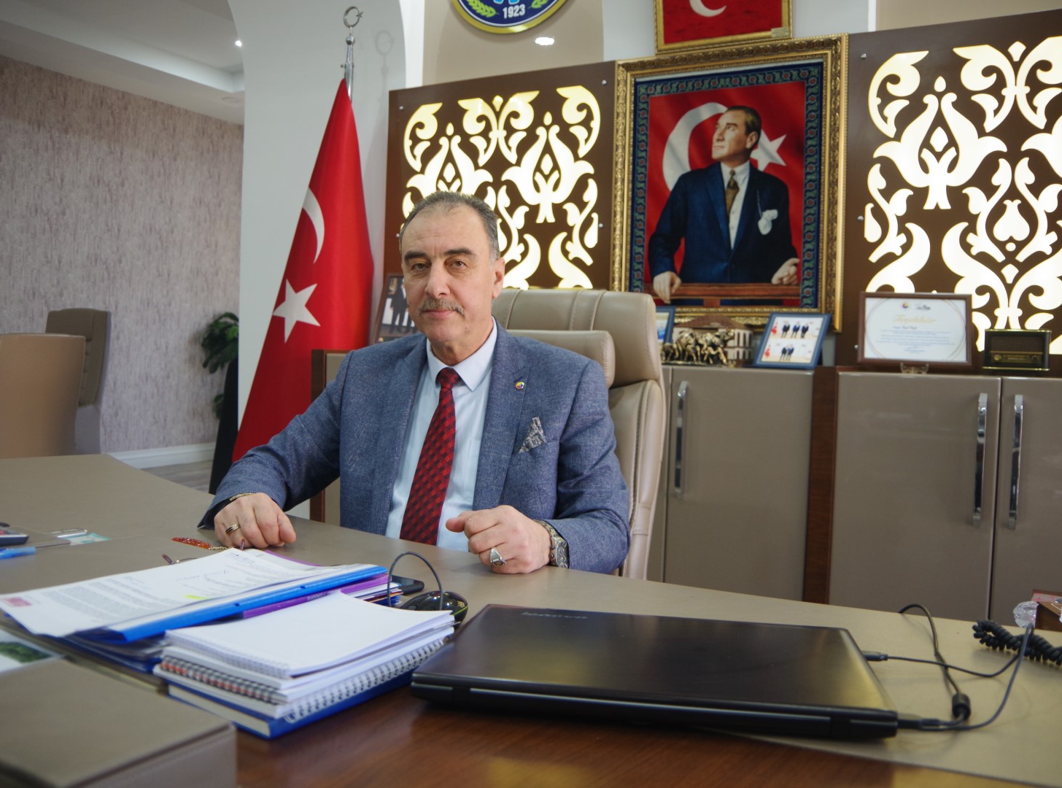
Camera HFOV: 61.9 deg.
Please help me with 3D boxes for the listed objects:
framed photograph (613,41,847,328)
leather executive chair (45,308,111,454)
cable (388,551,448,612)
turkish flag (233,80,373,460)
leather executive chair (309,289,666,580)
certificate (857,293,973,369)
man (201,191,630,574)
[{"bbox_3d":[0.660,-0.698,3.040,0.768,0.943,0.055,3,3,24],"label":"framed photograph"},{"bbox_3d":[-2.820,0.121,4.940,0.620,1.220,0.680,3,3,26],"label":"leather executive chair"},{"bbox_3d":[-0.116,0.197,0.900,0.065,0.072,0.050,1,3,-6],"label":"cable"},{"bbox_3d":[-0.944,-0.453,3.625,0.560,1.600,0.260,3,3,26],"label":"turkish flag"},{"bbox_3d":[-0.080,0.385,1.510,0.660,1.180,0.700,3,3,20],"label":"leather executive chair"},{"bbox_3d":[1.124,-0.188,2.589,0.308,0.206,0.030,2,-10,13],"label":"certificate"},{"bbox_3d":[-0.165,0.322,1.330,0.630,1.310,0.700,2,3,16],"label":"man"}]

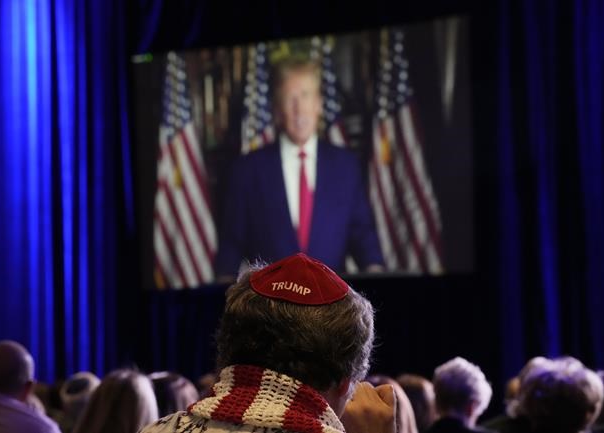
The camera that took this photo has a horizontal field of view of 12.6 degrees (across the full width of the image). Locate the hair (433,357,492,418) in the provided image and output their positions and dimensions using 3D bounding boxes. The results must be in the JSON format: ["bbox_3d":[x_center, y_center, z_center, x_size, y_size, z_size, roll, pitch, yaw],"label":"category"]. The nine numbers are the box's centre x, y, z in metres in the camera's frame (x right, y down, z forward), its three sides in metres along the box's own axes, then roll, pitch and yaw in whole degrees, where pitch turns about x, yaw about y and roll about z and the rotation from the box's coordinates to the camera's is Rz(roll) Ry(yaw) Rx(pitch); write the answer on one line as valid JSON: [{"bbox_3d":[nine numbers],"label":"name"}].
[{"bbox_3d":[0.556,0.592,9.500,0.195,0.215,0.220,-4,-5,33],"label":"hair"}]

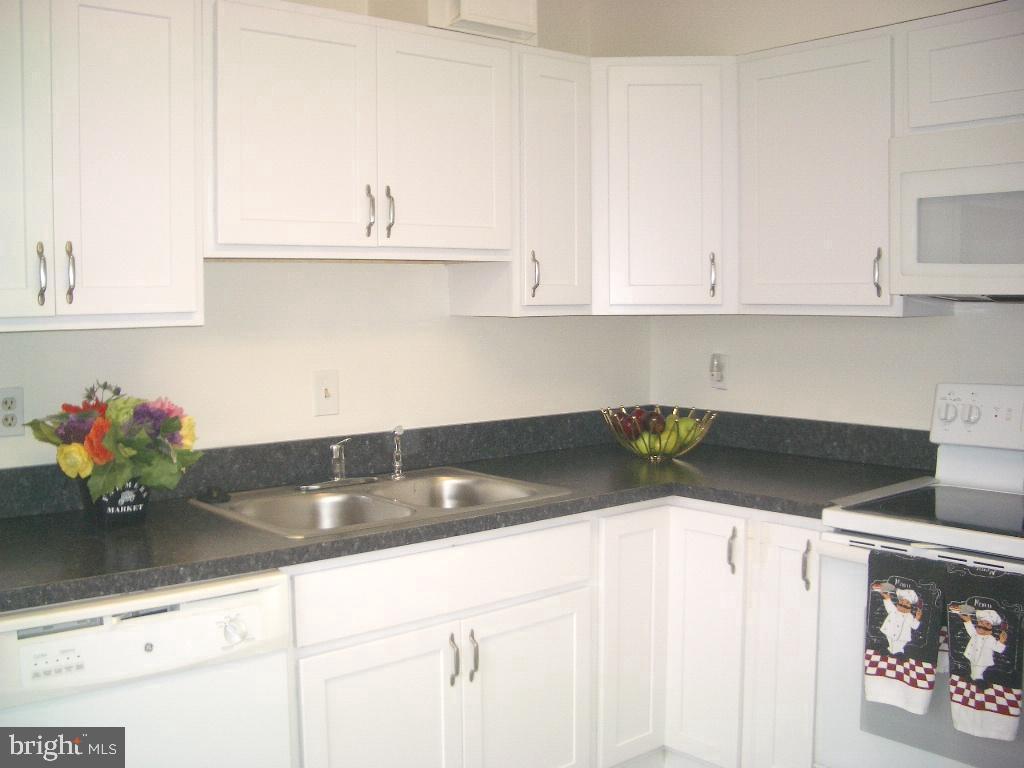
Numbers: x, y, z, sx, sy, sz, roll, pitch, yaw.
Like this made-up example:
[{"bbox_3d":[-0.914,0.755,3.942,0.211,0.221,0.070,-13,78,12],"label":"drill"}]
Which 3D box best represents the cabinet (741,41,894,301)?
[{"bbox_3d":[0.944,-0.578,2.975,0.320,0.745,0.510,-4,6,-40],"label":"cabinet"}]

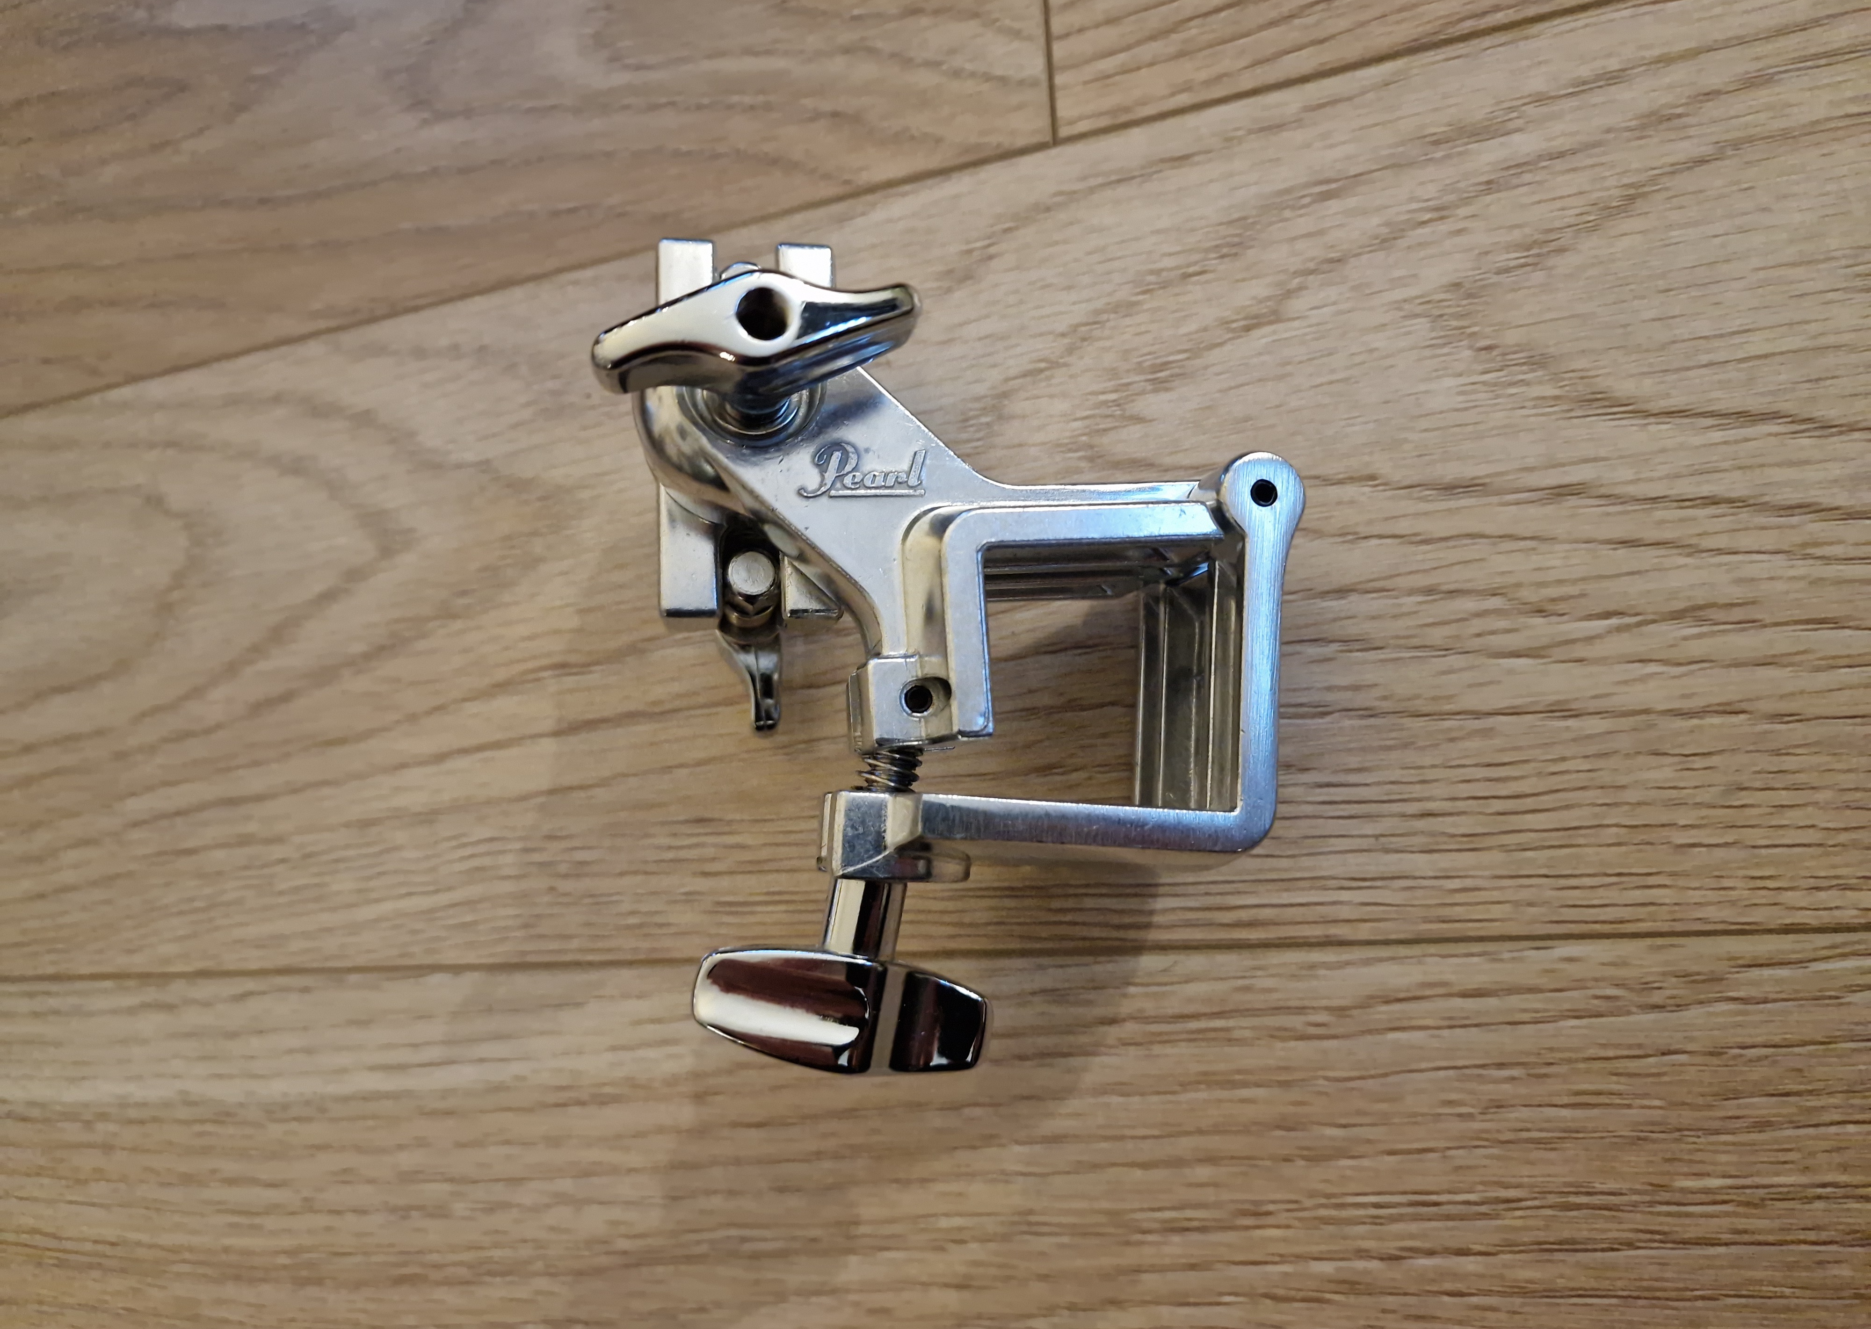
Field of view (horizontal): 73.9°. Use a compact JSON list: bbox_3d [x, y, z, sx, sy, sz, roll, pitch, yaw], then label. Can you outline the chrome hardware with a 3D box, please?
[{"bbox_3d":[0.005,-0.006,0.209,0.104,0.095,0.145,-1,81,-3],"label":"chrome hardware"}]

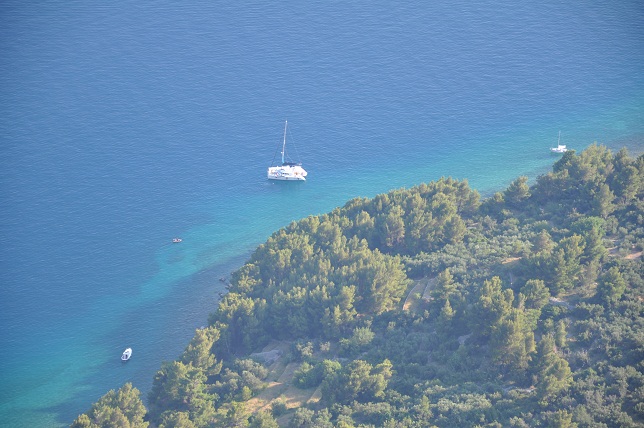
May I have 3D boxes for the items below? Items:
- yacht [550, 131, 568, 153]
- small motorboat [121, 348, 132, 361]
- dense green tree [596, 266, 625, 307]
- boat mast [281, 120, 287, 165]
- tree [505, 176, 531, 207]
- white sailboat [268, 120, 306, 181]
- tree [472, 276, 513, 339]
[{"bbox_3d":[78.948,-24.193,930.172,6.200,7.300,2.300,8,24,14],"label":"yacht"},{"bbox_3d":[-54.516,39.014,783.569,2.100,1.300,5.700,9,25,16],"label":"small motorboat"},{"bbox_3d":[79.496,19.592,767.501,8.000,9.000,8.000,2,23,0],"label":"dense green tree"},{"bbox_3d":[-11.874,-22.946,900.416,0.350,15.300,0.300,6,24,2],"label":"boat mast"},{"bbox_3d":[61.443,-7.138,878.816,7.500,7.700,7.500,2,23,0],"label":"tree"},{"bbox_3d":[-10.778,-20.892,901.133,12.400,19.800,6.900,3,24,4],"label":"white sailboat"},{"bbox_3d":[46.465,25.478,758.803,10.500,14.000,10.500,2,23,0],"label":"tree"}]

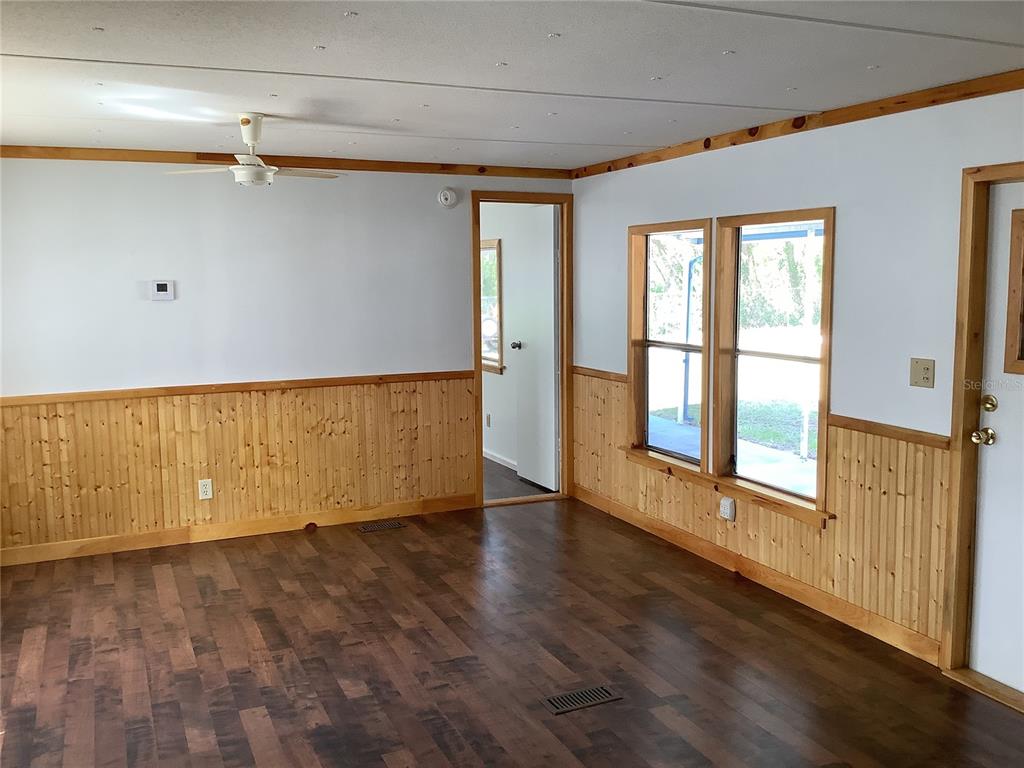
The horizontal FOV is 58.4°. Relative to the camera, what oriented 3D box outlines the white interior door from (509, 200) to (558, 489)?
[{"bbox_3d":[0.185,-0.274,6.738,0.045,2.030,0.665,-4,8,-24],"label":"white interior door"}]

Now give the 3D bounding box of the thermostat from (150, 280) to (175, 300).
[{"bbox_3d":[-1.998,-0.536,5.252,0.115,0.113,0.025,-4,8,-24],"label":"thermostat"}]

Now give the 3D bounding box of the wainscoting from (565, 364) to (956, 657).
[{"bbox_3d":[1.067,0.499,5.003,0.038,0.938,3.110,-4,8,-24],"label":"wainscoting"}]

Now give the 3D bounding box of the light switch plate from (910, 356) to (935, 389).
[{"bbox_3d":[1.634,-0.042,3.649,0.013,0.114,0.116,-4,8,-24],"label":"light switch plate"}]

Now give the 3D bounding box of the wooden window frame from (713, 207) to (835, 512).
[{"bbox_3d":[1.289,-0.137,4.501,0.100,1.380,0.830,-4,8,-24],"label":"wooden window frame"}]

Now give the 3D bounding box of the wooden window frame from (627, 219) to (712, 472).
[{"bbox_3d":[0.929,-0.231,5.302,0.100,1.380,0.830,-4,8,-24],"label":"wooden window frame"}]

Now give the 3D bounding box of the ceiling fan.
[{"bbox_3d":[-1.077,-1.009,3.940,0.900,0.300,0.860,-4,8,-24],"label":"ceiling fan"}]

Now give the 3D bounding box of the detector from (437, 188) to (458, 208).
[{"bbox_3d":[-0.414,-1.189,5.873,0.128,0.128,0.045,-4,8,-24],"label":"detector"}]

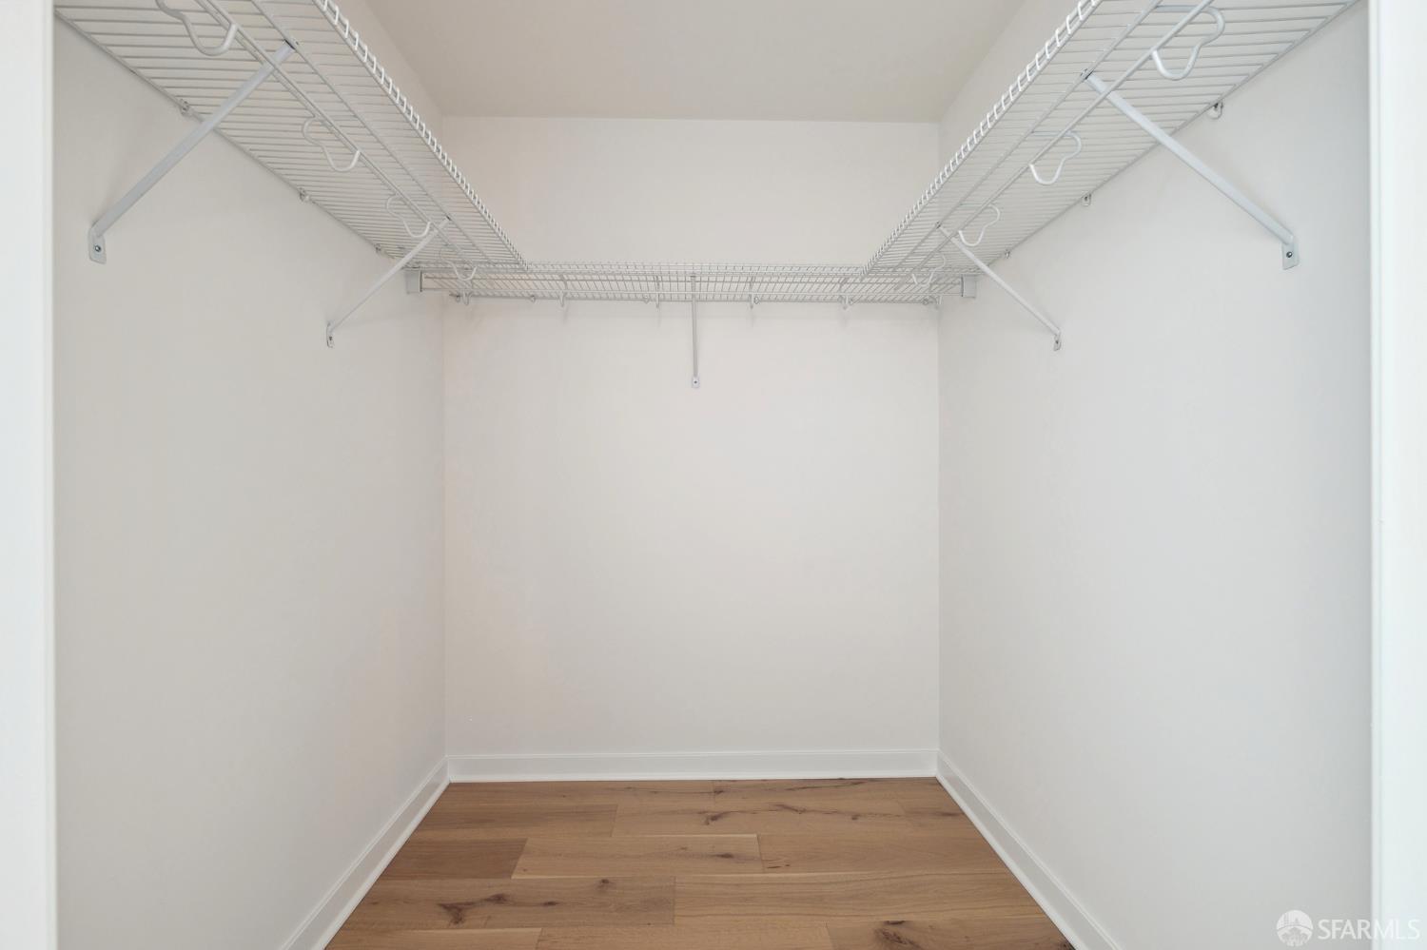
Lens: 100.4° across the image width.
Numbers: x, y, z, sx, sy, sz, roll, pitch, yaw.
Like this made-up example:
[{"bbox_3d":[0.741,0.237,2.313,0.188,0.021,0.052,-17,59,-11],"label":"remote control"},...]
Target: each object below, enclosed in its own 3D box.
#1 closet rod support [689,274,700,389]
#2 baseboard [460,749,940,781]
[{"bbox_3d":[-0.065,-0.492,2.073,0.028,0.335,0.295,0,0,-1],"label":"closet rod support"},{"bbox_3d":[-0.071,1.084,2.211,1.830,0.102,0.018,0,0,-1],"label":"baseboard"}]

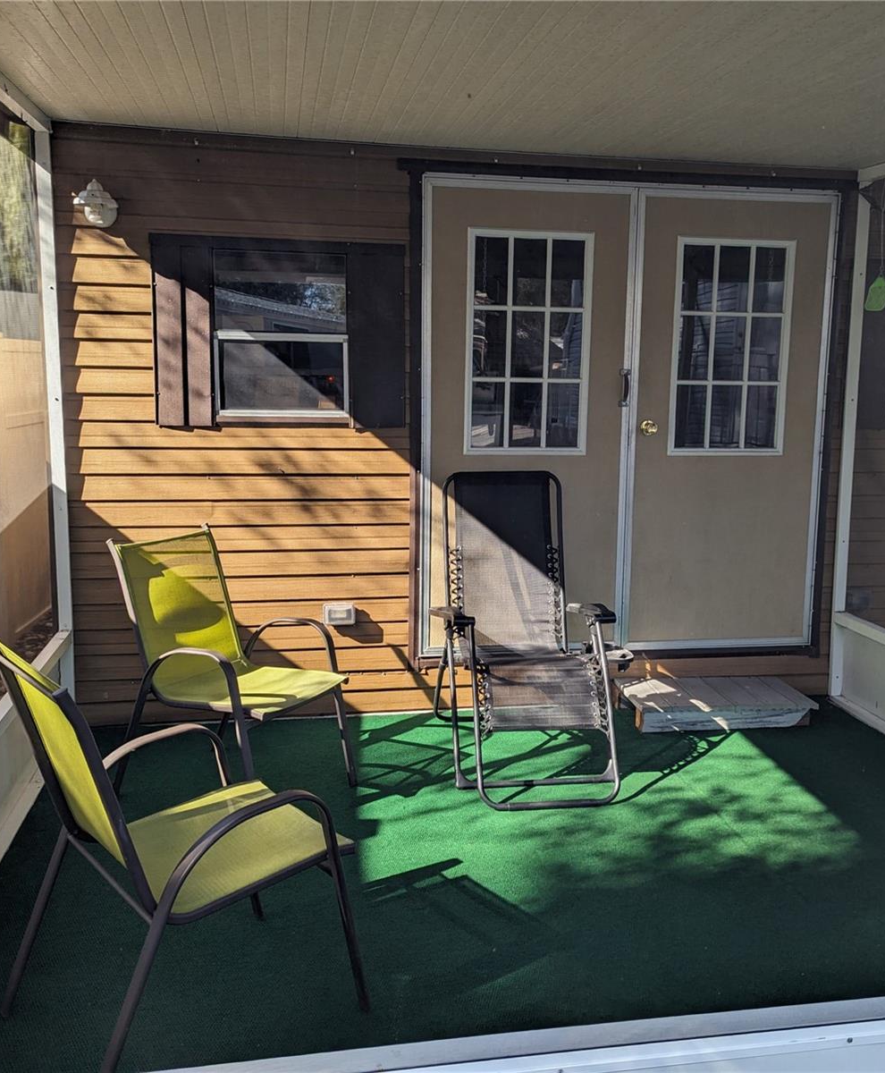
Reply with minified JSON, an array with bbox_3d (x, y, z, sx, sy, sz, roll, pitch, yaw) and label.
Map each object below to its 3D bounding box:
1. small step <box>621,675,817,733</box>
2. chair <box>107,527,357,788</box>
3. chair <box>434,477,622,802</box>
[{"bbox_3d":[1.211,0.748,4.419,0.794,0.116,0.423,0,8,-7],"label":"small step"},{"bbox_3d":[-0.734,0.460,3.484,0.702,0.902,0.547,5,9,29],"label":"chair"},{"bbox_3d":[0.311,0.328,3.825,0.670,1.095,1.029,-1,8,-9],"label":"chair"}]

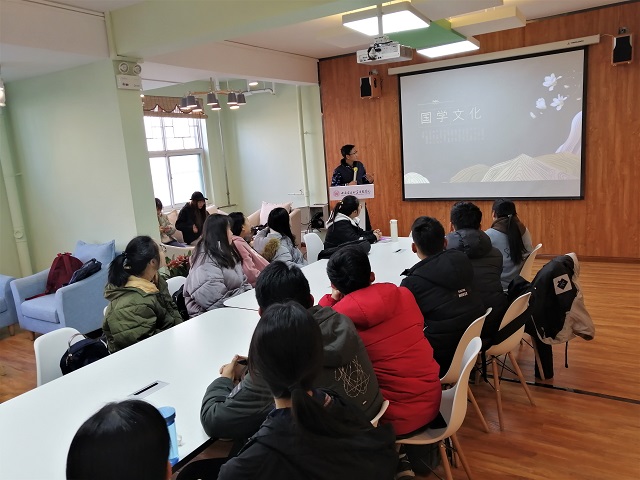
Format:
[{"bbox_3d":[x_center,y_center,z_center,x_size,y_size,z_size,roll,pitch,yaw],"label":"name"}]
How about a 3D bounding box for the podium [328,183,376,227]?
[{"bbox_3d":[0.514,-0.191,7.249,0.620,1.160,0.450,-3,10,9],"label":"podium"}]

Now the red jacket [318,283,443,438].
[{"bbox_3d":[0.288,0.497,2.400,0.540,0.640,0.640,-10,11,-31],"label":"red jacket"}]

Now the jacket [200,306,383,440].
[{"bbox_3d":[-0.095,0.574,1.814,0.580,0.670,0.660,-10,11,-31],"label":"jacket"}]

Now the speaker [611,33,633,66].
[{"bbox_3d":[3.549,-2.226,5.852,0.210,0.310,0.200,2,12,32],"label":"speaker"}]

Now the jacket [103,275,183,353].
[{"bbox_3d":[-1.147,0.516,3.326,0.460,0.590,0.480,-9,12,-23],"label":"jacket"}]

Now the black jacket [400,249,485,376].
[{"bbox_3d":[0.644,0.378,2.944,0.500,0.660,0.480,-9,12,-25],"label":"black jacket"}]

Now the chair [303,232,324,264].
[{"bbox_3d":[0.152,0.344,5.275,0.530,0.820,0.465,0,11,20],"label":"chair"}]

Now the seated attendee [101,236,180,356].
[{"bbox_3d":[-1.080,0.588,3.325,0.730,1.240,0.500,-8,11,-21],"label":"seated attendee"}]

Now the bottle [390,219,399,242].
[{"bbox_3d":[0.736,-0.102,4.955,0.075,0.230,0.075,1,11,28],"label":"bottle"}]

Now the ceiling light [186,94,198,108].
[{"bbox_3d":[-1.595,-1.735,6.254,0.130,0.150,0.130,2,12,32],"label":"ceiling light"}]

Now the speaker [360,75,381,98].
[{"bbox_3d":[0.732,-2.231,7.315,0.185,0.290,0.240,2,12,32],"label":"speaker"}]

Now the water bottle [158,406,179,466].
[{"bbox_3d":[-0.459,0.601,1.527,0.064,0.176,0.064,1,11,28],"label":"water bottle"}]

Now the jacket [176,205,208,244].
[{"bbox_3d":[-1.971,-0.224,7.528,0.470,0.580,0.400,-8,11,-24],"label":"jacket"}]

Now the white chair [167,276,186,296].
[{"bbox_3d":[-0.805,0.681,3.734,0.530,0.820,0.470,-1,10,19],"label":"white chair"}]

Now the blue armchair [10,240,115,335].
[{"bbox_3d":[-2.460,0.588,5.060,0.870,0.800,0.780,3,13,33],"label":"blue armchair"}]

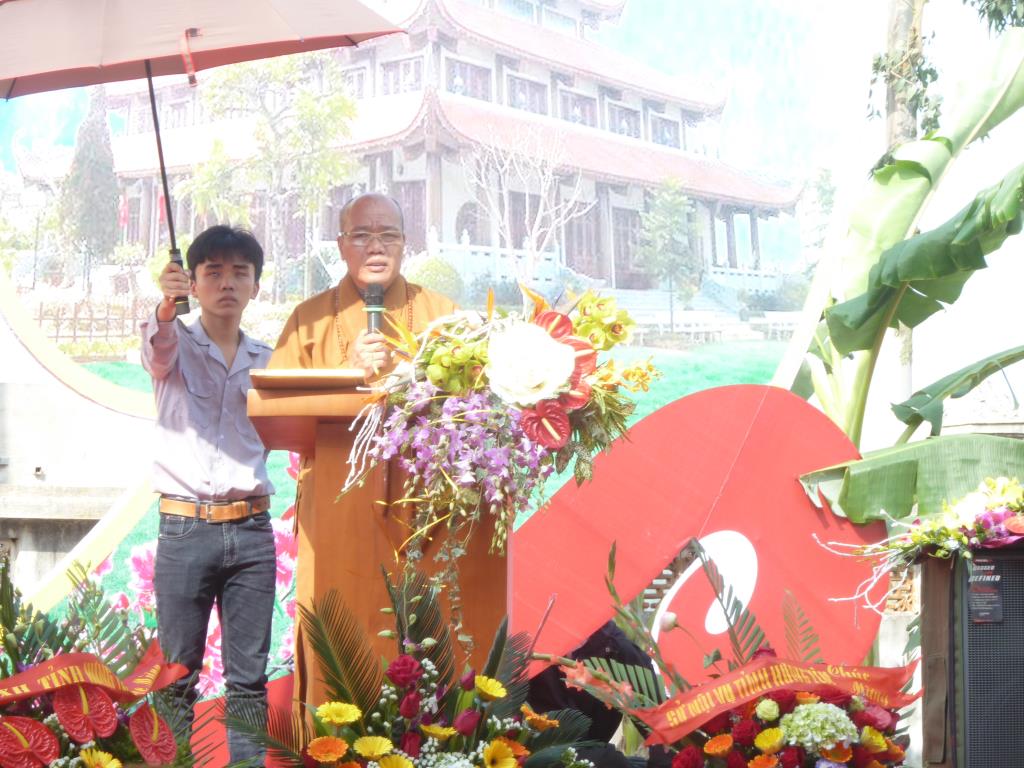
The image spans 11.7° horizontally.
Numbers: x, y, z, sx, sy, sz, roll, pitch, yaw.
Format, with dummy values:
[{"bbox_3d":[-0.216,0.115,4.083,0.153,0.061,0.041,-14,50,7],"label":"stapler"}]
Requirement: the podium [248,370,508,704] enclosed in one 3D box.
[{"bbox_3d":[-0.285,0.560,12.250,0.750,1.180,0.480,0,0,-7],"label":"podium"}]

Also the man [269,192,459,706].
[{"bbox_3d":[-0.345,0.335,12.600,0.560,1.630,0.400,0,0,-5],"label":"man"}]

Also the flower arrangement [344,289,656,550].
[{"bbox_3d":[-0.025,0.100,12.050,0.750,0.660,0.420,0,0,-8],"label":"flower arrangement"}]

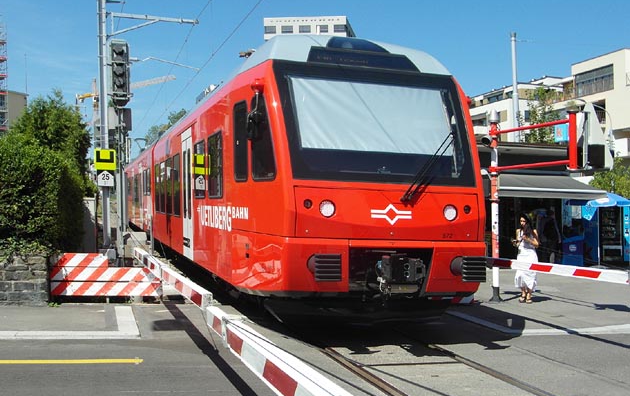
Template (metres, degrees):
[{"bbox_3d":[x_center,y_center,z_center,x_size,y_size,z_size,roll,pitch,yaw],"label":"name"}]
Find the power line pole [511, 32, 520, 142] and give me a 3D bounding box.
[{"bbox_3d":[7.870,-2.300,28.000,0.240,8.400,0.240,-1,0,0],"label":"power line pole"}]

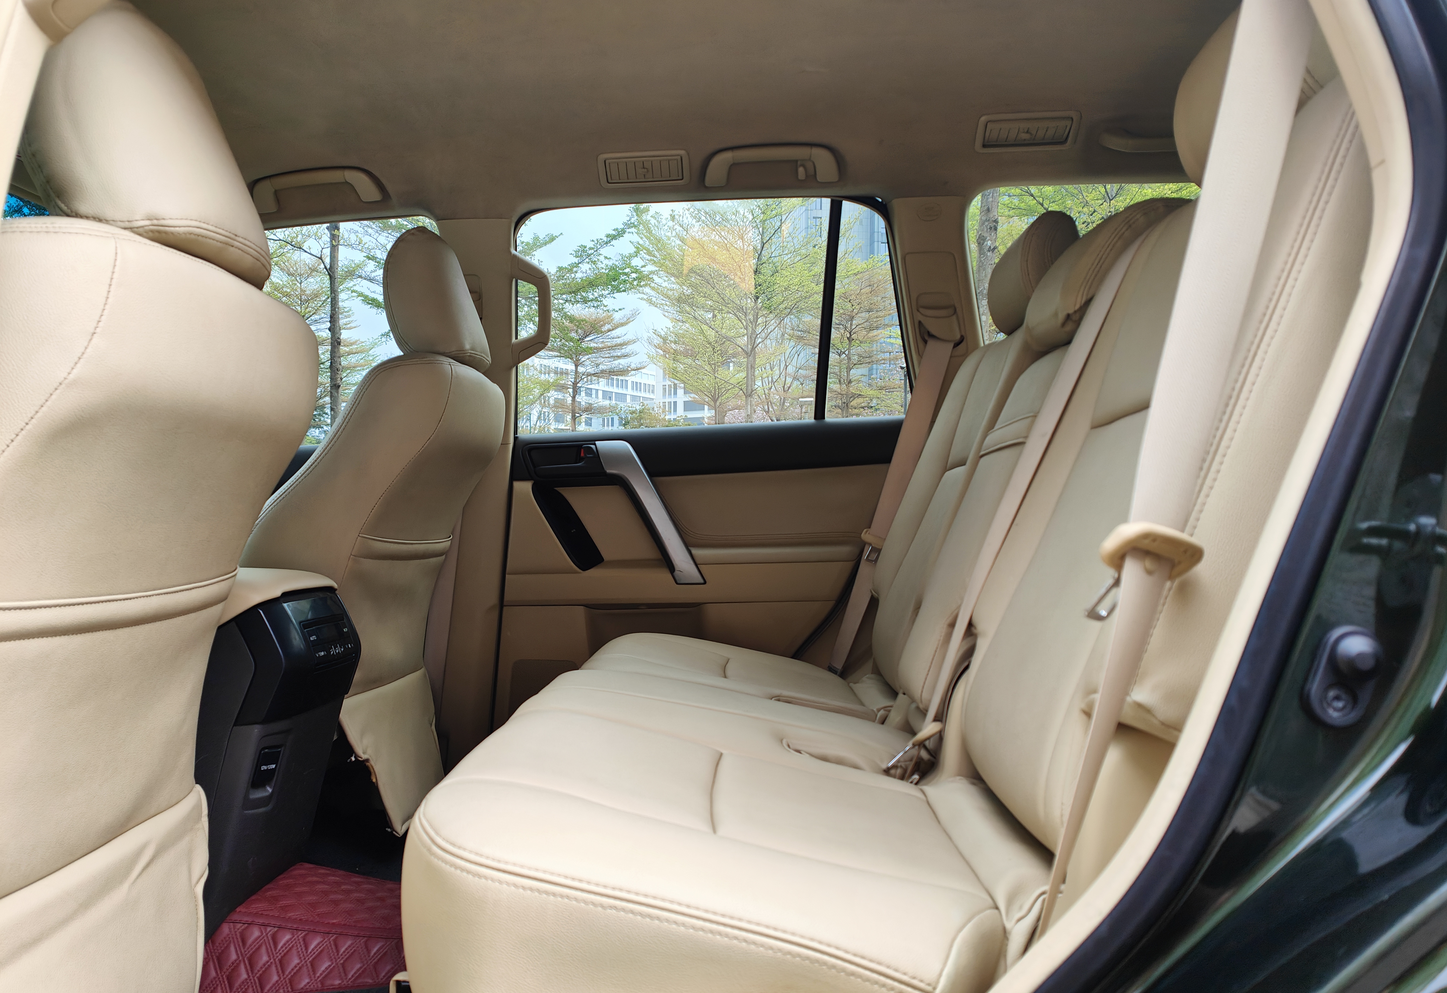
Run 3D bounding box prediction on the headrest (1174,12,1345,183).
[{"bbox_3d":[0.431,-0.318,0.764,0.125,0.180,0.260,22,2,3],"label":"headrest"}]

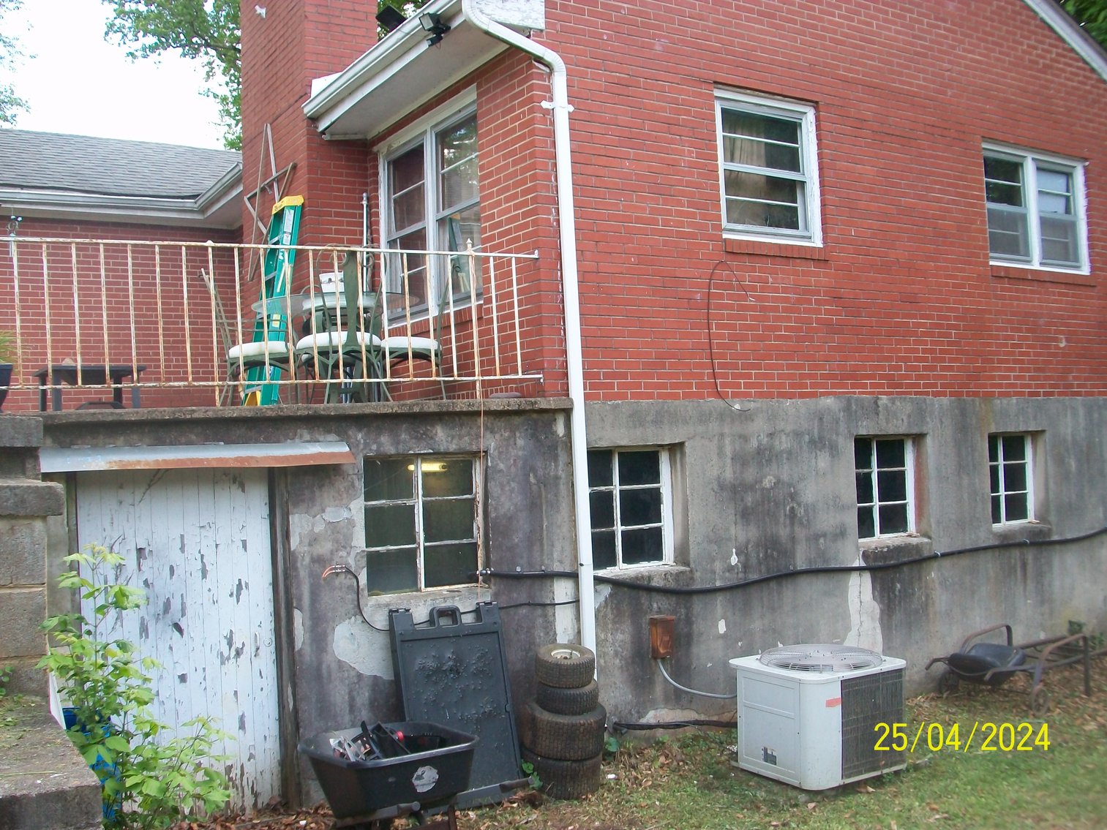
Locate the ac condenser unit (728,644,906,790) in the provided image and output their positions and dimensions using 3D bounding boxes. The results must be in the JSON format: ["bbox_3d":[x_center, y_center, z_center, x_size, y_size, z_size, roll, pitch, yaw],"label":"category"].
[{"bbox_3d":[1.562,1.756,6.482,0.787,0.650,0.703,-1,-3,-33],"label":"ac condenser unit"}]

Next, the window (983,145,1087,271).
[{"bbox_3d":[4.226,-1.778,9.517,1.540,1.020,0.120,-1,-3,-33],"label":"window"}]

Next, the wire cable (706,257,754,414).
[{"bbox_3d":[1.228,-0.547,7.378,0.420,1.030,0.060,-1,-3,-33],"label":"wire cable"}]

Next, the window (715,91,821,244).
[{"bbox_3d":[1.529,-1.738,7.758,1.020,1.030,0.120,-1,-3,-33],"label":"window"}]

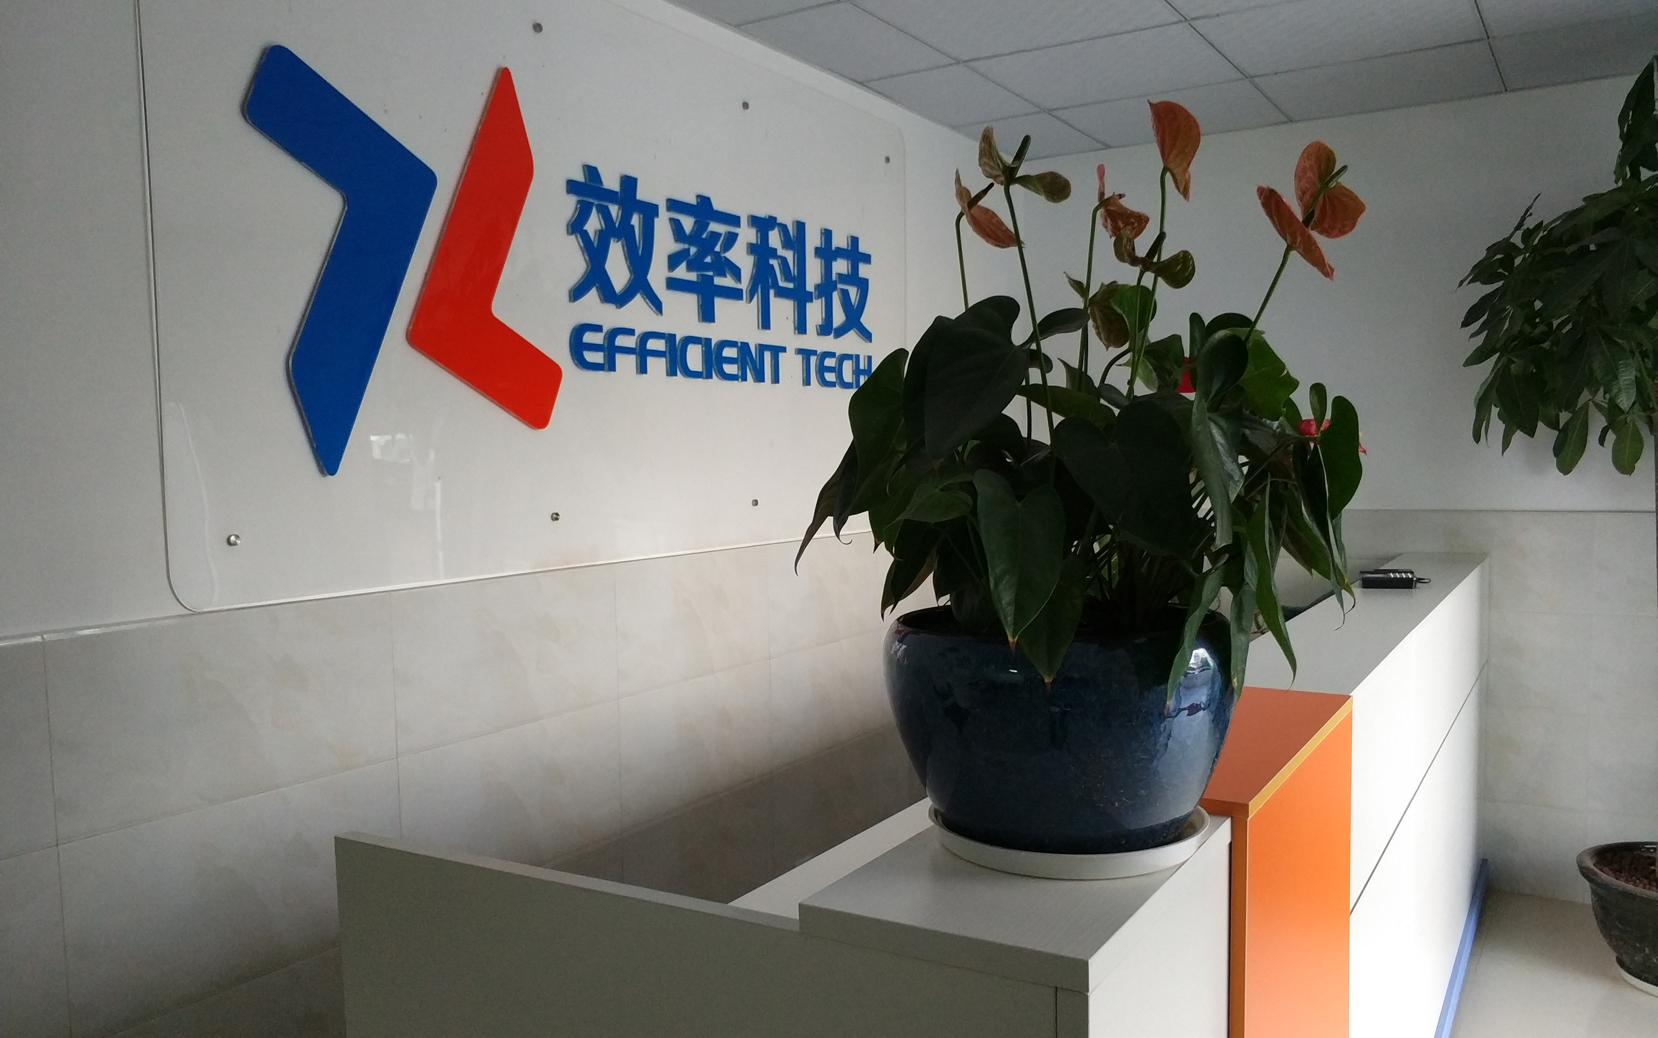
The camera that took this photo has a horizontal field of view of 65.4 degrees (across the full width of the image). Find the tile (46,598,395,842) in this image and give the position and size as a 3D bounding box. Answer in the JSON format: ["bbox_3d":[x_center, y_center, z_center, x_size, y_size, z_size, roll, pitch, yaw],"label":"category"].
[{"bbox_3d":[-0.931,0.294,2.052,0.011,0.294,0.592,1,4,32],"label":"tile"}]

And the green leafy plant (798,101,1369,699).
[{"bbox_3d":[0.238,-0.111,1.210,0.520,0.550,0.460,-1,3,11],"label":"green leafy plant"}]

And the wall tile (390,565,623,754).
[{"bbox_3d":[-0.624,0.261,2.559,0.012,0.299,0.597,1,4,32],"label":"wall tile"}]

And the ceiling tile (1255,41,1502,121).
[{"bbox_3d":[1.596,-1.265,3.737,0.602,0.015,0.578,1,4,32],"label":"ceiling tile"}]

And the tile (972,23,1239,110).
[{"bbox_3d":[0.778,-1.255,3.602,0.605,0.015,0.605,1,4,32],"label":"tile"}]

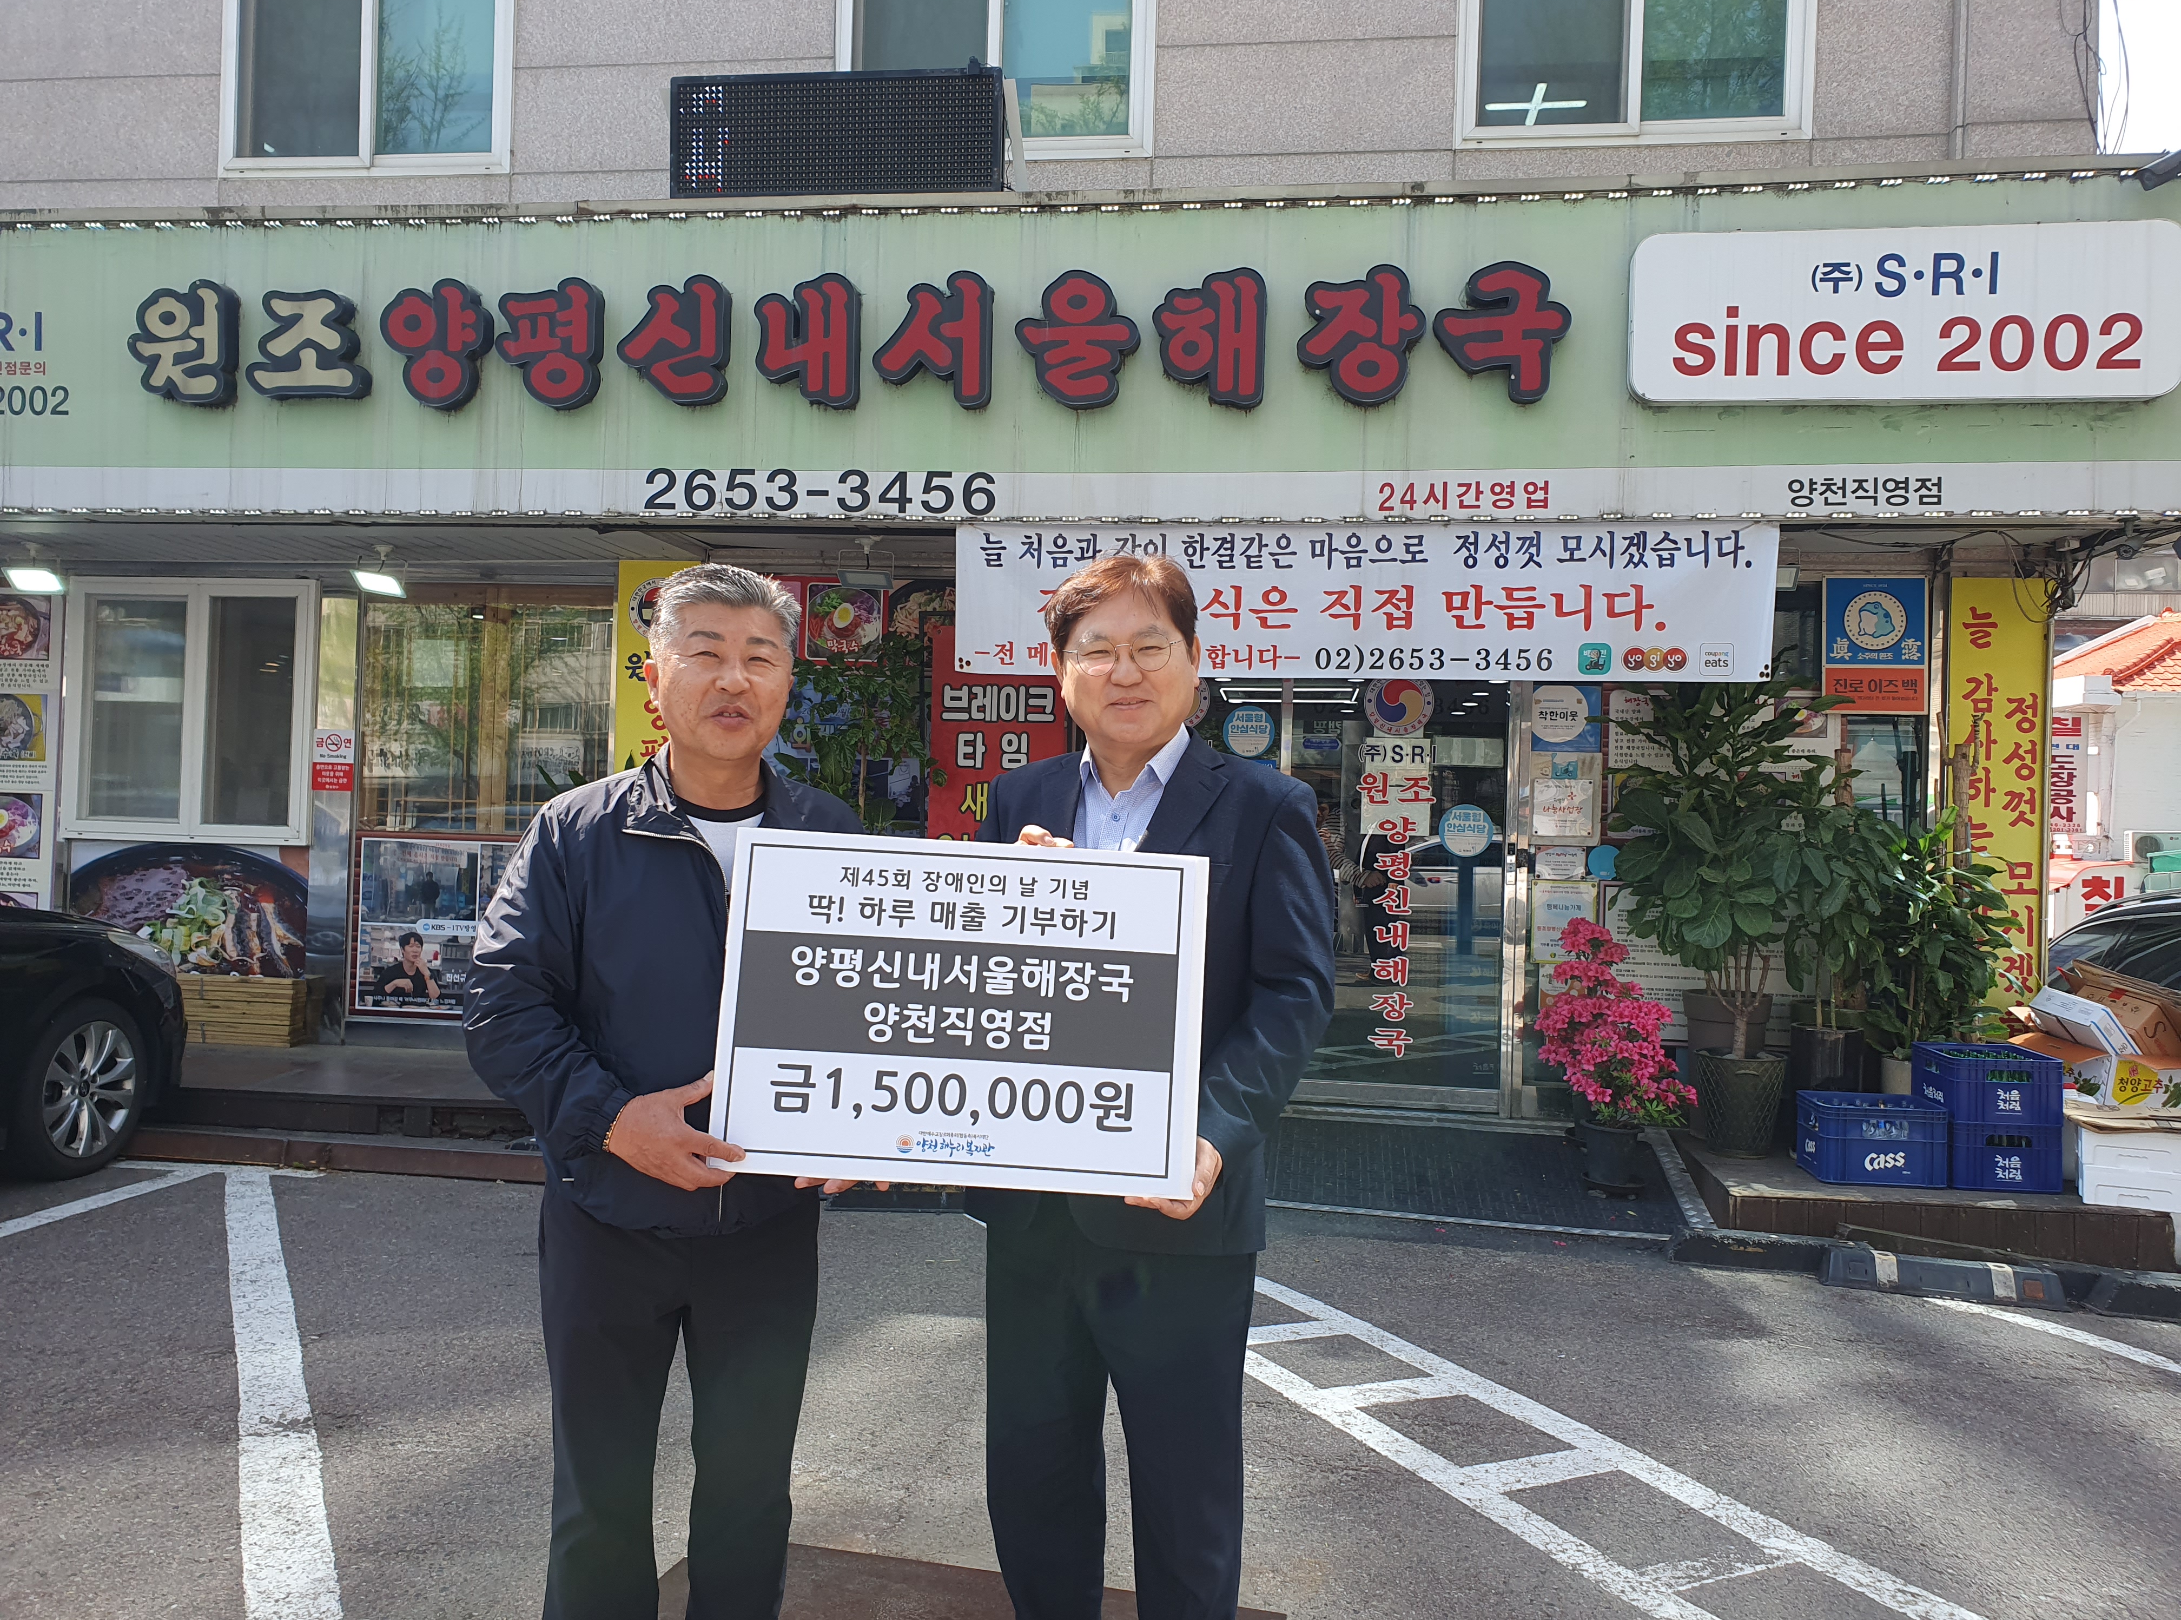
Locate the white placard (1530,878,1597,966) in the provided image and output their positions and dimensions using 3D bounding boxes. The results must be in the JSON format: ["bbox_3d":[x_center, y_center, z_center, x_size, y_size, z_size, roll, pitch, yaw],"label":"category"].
[{"bbox_3d":[2.069,0.491,7.130,0.270,0.360,0.020,1,0,8],"label":"white placard"}]

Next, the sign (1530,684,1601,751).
[{"bbox_3d":[2.071,-0.397,7.130,0.300,0.295,0.020,1,0,8],"label":"sign"}]

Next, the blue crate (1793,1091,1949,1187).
[{"bbox_3d":[3.003,1.269,6.316,0.443,0.288,0.350,2,-1,8],"label":"blue crate"}]

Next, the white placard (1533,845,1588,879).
[{"bbox_3d":[2.066,0.235,7.186,0.218,0.142,0.015,2,-1,8],"label":"white placard"}]

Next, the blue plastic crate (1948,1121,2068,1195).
[{"bbox_3d":[3.354,1.257,6.144,0.368,0.240,0.438,1,0,9],"label":"blue plastic crate"}]

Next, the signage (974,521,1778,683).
[{"bbox_3d":[0.992,-0.786,6.208,3.055,0.572,0.020,2,-1,8],"label":"signage"}]

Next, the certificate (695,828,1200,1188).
[{"bbox_3d":[-0.160,0.250,2.035,0.594,0.420,0.015,3,-6,2],"label":"certificate"}]

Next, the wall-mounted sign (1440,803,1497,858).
[{"bbox_3d":[1.663,0.092,7.220,0.235,0.230,0.010,1,0,8],"label":"wall-mounted sign"}]

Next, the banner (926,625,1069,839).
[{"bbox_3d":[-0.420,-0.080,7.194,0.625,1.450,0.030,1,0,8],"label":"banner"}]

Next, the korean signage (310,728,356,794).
[{"bbox_3d":[-3.695,-0.237,8.000,0.205,0.300,0.012,2,-1,8],"label":"korean signage"}]

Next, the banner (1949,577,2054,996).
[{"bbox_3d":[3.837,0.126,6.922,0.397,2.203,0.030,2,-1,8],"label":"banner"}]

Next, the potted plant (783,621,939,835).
[{"bbox_3d":[-1.016,0.222,6.992,0.720,2.024,0.660,1,0,8],"label":"potted plant"}]

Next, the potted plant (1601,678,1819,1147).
[{"bbox_3d":[2.532,0.417,6.672,0.780,1.925,0.700,1,0,8],"label":"potted plant"}]

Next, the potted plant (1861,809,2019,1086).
[{"bbox_3d":[3.396,0.697,6.574,0.570,1.401,0.540,1,0,8],"label":"potted plant"}]

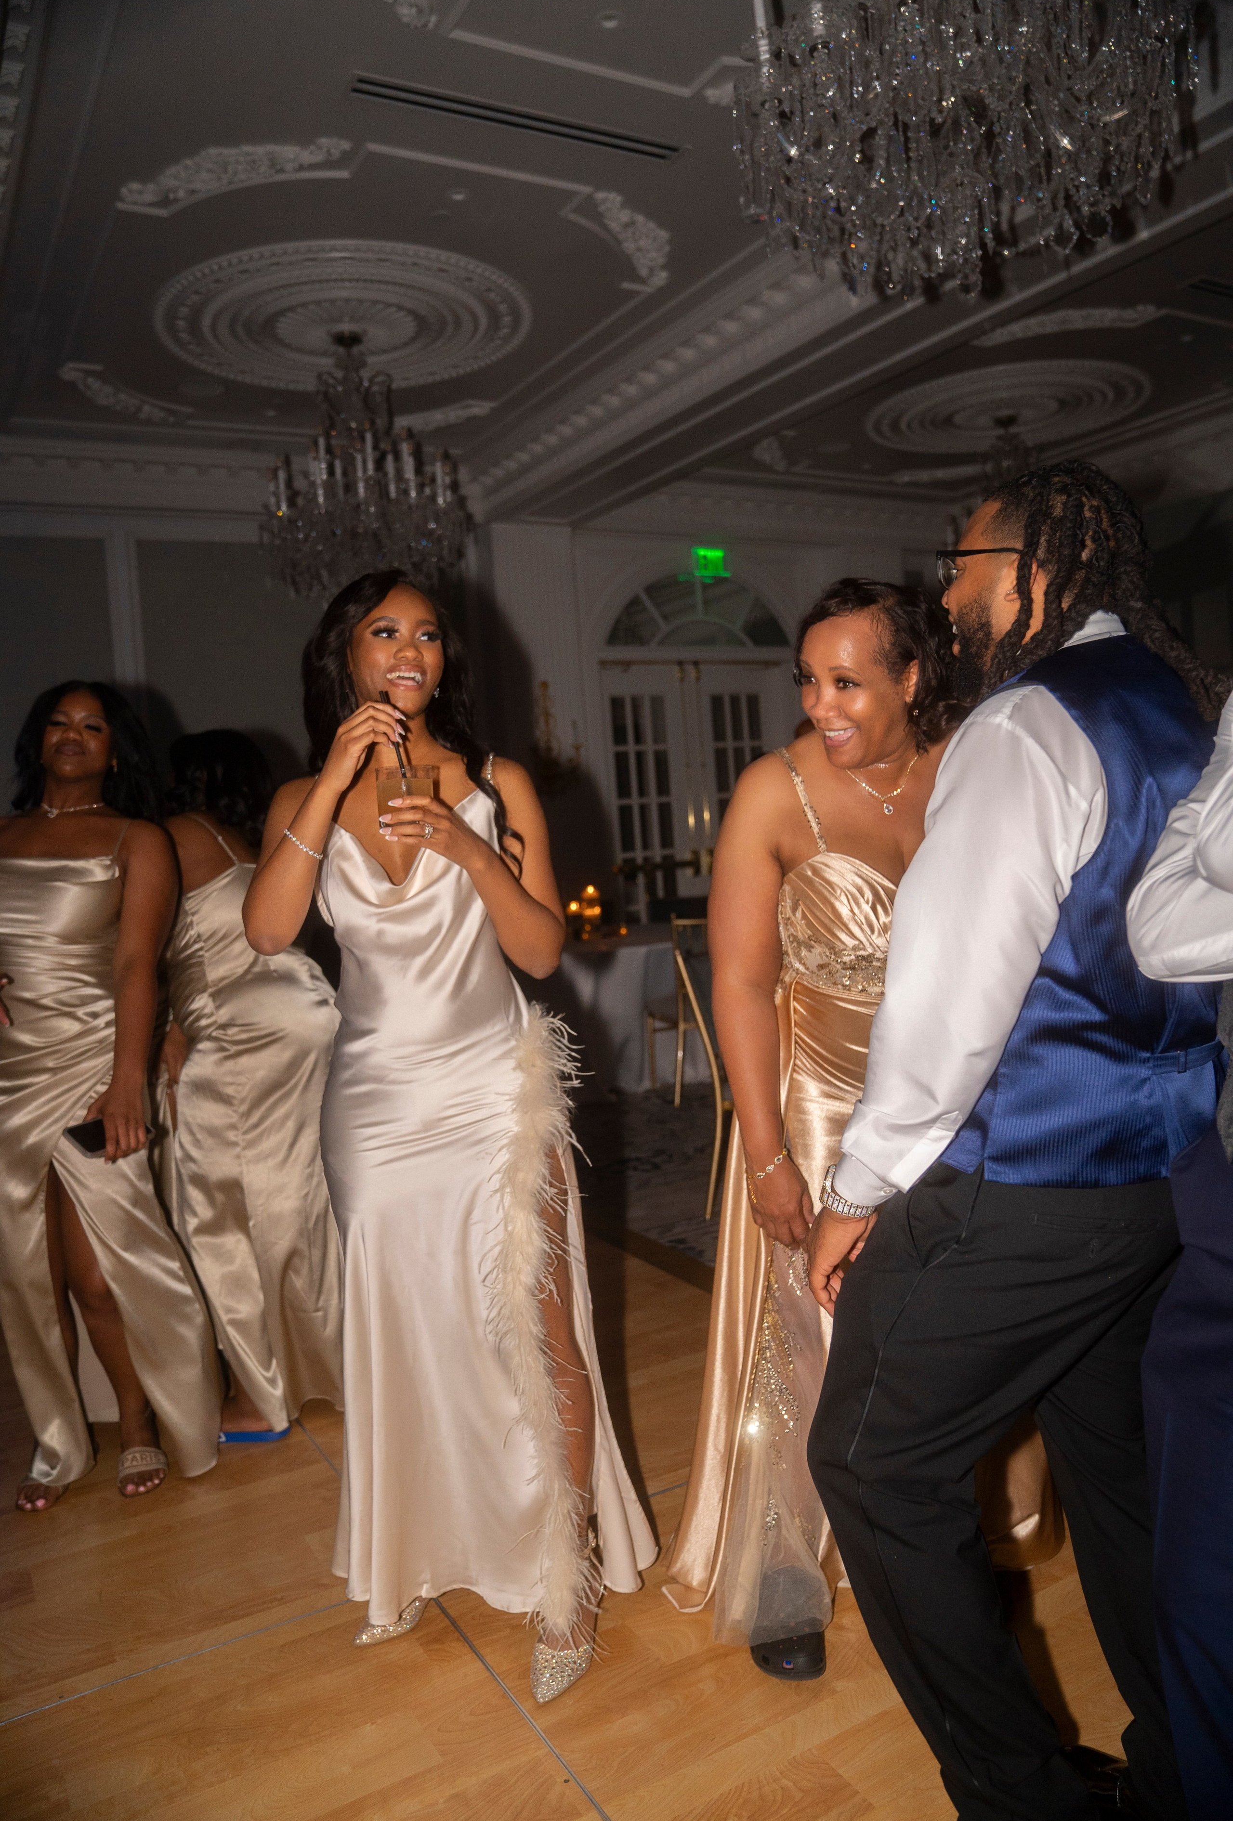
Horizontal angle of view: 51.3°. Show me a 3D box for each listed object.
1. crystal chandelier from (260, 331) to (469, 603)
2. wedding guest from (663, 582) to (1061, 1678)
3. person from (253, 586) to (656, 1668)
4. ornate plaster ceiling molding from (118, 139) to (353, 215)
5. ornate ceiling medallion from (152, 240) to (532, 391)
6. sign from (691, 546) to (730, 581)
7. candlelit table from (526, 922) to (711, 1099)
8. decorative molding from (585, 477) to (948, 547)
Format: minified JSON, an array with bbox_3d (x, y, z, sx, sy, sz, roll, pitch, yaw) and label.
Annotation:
[{"bbox_3d":[-1.262,-2.123,6.207,1.014,1.344,1.014,-7,5,-29],"label":"crystal chandelier"},{"bbox_3d":[0.385,0.338,2.197,0.660,1.740,0.480,-4,5,5],"label":"wedding guest"},{"bbox_3d":[-0.301,0.349,2.163,0.600,1.820,0.460,-4,5,2],"label":"person"},{"bbox_3d":[-1.396,-2.633,4.659,1.003,0.070,0.353,-3,5,15],"label":"ornate plaster ceiling molding"},{"bbox_3d":[-1.315,-2.748,6.135,1.794,0.090,1.794,-7,5,-29],"label":"ornate ceiling medallion"},{"bbox_3d":[0.739,-2.738,10.097,0.310,0.210,0.060,-7,5,-29],"label":"sign"},{"bbox_3d":[0.013,0.501,6.894,1.500,0.760,1.500,-7,5,-29],"label":"candlelit table"},{"bbox_3d":[1.368,-3.167,10.336,3.485,0.301,0.300,-7,5,-29],"label":"decorative molding"}]

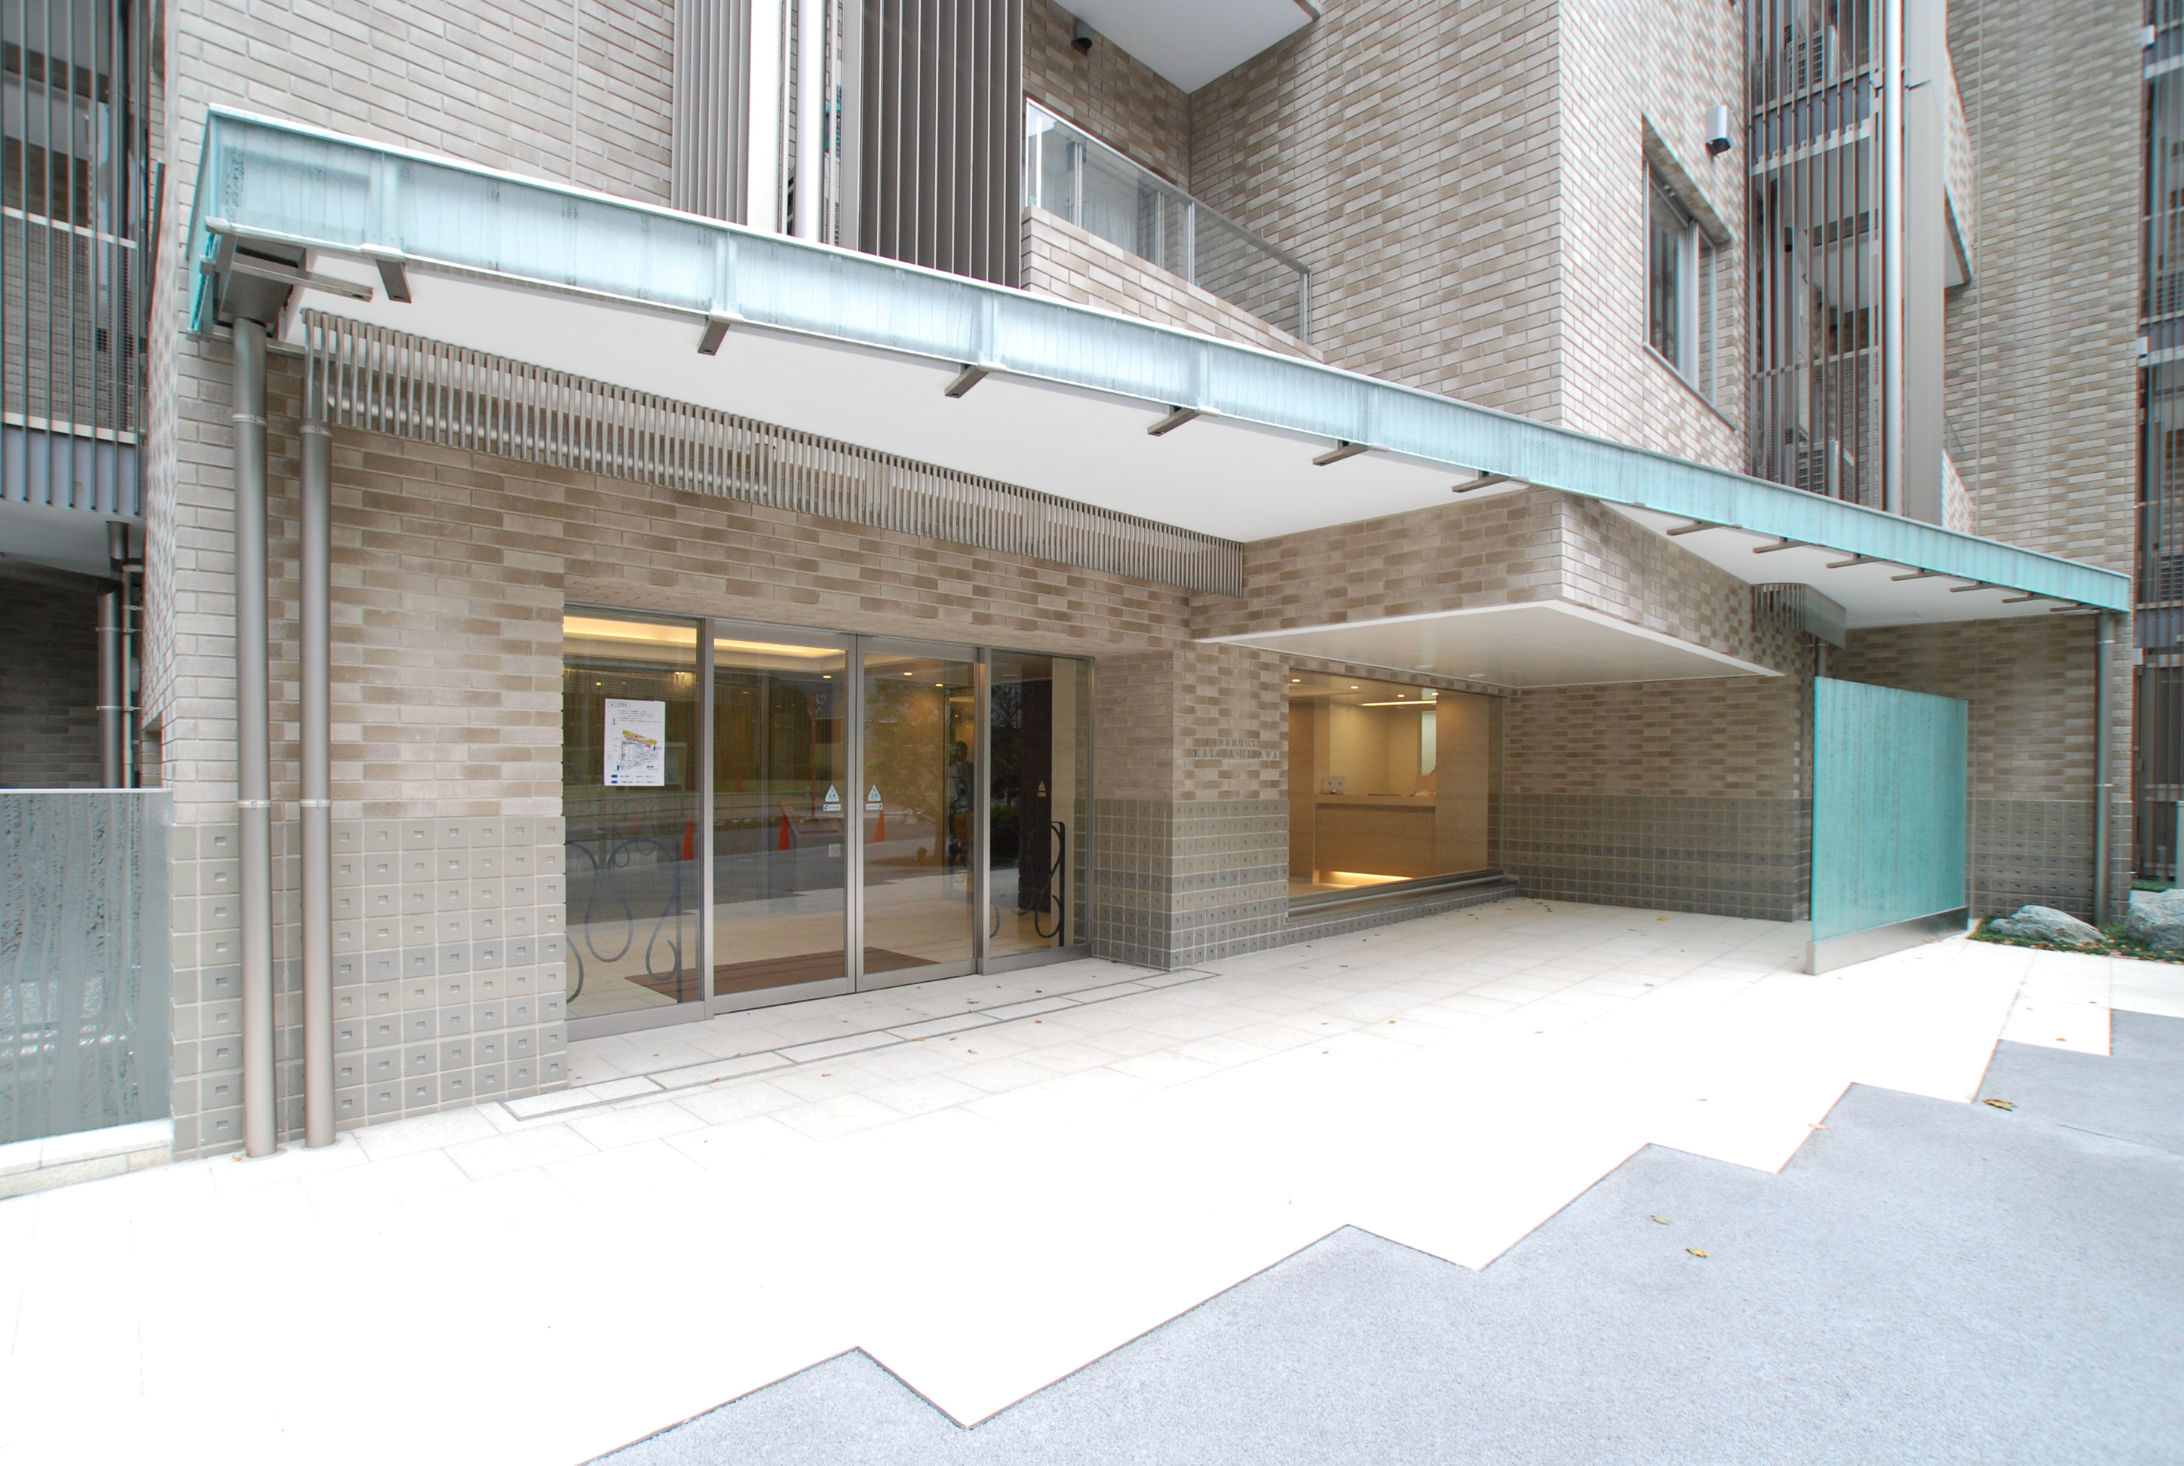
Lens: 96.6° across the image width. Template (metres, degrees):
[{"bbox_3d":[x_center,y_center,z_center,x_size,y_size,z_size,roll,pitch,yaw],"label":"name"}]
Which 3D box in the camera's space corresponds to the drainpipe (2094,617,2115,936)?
[{"bbox_3d":[8.948,0.332,8.593,0.100,2.805,0.100,1,-2,-41],"label":"drainpipe"}]

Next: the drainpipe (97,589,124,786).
[{"bbox_3d":[-7.068,0.290,6.988,0.115,2.658,0.115,1,-2,-41],"label":"drainpipe"}]

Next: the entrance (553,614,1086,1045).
[{"bbox_3d":[-1.341,0.497,6.051,3.514,2.194,0.120,1,-2,-41],"label":"entrance"}]

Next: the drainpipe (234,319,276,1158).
[{"bbox_3d":[-2.991,0.015,3.485,0.090,2.990,0.090,1,-2,-41],"label":"drainpipe"}]

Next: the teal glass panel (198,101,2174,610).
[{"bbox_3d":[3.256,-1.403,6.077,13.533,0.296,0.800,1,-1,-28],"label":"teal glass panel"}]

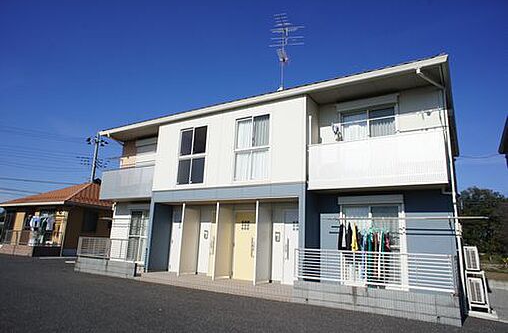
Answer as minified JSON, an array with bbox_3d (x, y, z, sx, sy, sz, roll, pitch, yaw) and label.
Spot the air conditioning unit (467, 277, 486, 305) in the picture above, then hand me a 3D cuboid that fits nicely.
[{"bbox_3d":[5.459,3.001,8.273,0.280,0.570,0.770,-6,-14,33],"label":"air conditioning unit"}]

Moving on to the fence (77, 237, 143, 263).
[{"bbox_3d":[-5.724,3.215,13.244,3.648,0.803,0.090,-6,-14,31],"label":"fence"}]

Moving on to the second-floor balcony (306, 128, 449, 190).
[{"bbox_3d":[3.461,-0.015,9.691,3.621,1.368,1.021,-6,-14,31],"label":"second-floor balcony"}]

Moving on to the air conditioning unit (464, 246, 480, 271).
[{"bbox_3d":[5.708,2.390,8.865,0.290,0.560,0.780,-6,-14,31],"label":"air conditioning unit"}]

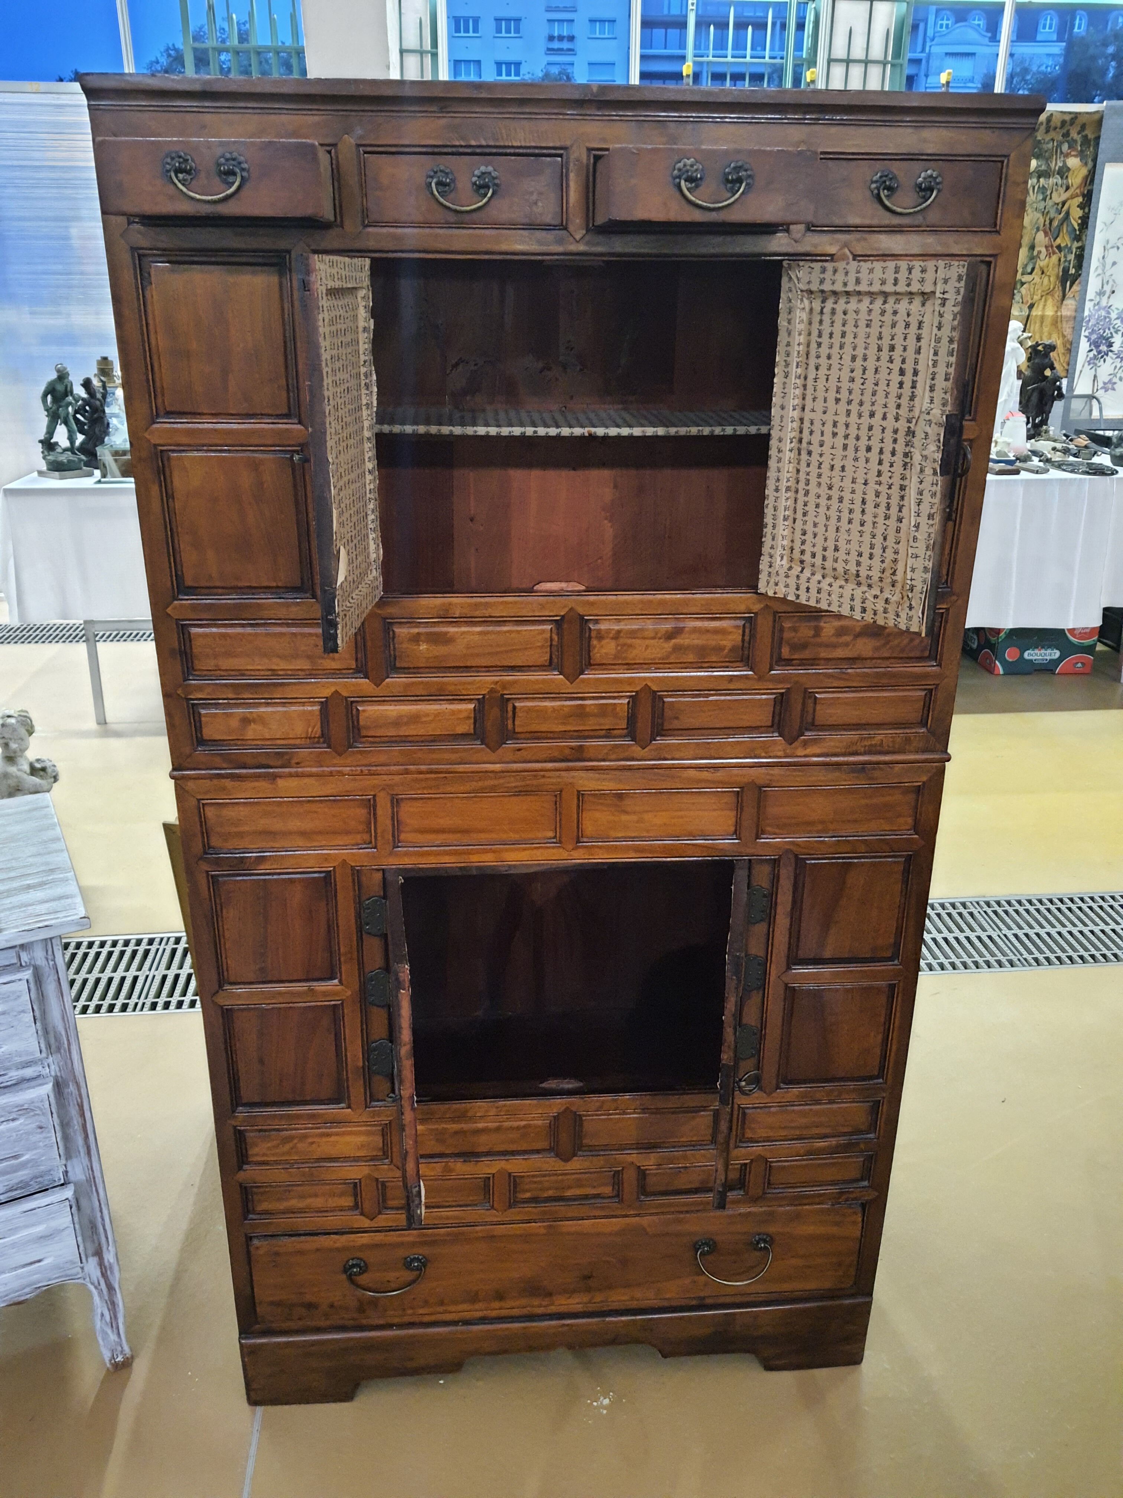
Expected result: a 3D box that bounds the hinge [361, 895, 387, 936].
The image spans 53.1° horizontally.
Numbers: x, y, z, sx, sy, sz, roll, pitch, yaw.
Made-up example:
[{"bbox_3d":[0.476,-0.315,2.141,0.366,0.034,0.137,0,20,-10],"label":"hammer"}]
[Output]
[{"bbox_3d":[-0.212,0.190,1.275,0.027,0.052,0.010,-1,21,-4],"label":"hinge"}]

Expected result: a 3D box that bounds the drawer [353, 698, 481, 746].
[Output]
[{"bbox_3d":[-0.148,-0.028,1.158,0.129,0.043,0.020,-1,21,-4],"label":"drawer"}]

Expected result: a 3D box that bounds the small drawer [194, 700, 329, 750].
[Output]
[{"bbox_3d":[-0.318,-0.029,1.200,0.137,0.053,0.030,-1,21,-4],"label":"small drawer"}]

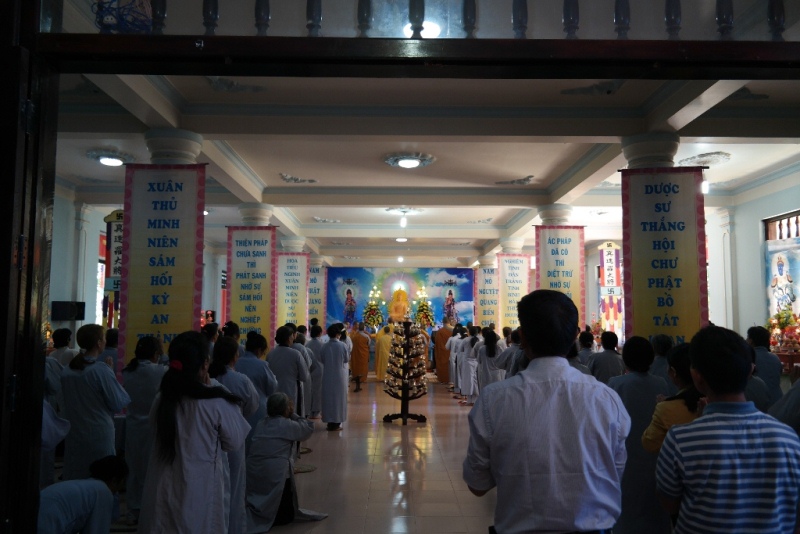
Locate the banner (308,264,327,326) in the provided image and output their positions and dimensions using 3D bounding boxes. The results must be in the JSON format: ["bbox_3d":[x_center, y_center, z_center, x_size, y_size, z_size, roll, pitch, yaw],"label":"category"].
[{"bbox_3d":[-2.469,1.203,17.102,0.810,2.450,0.040,0,-5,-1],"label":"banner"}]

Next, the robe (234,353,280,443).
[{"bbox_3d":[-1.444,1.427,6.125,0.410,1.170,0.330,-1,-6,11],"label":"robe"}]

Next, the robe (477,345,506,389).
[{"bbox_3d":[1.605,1.904,10.583,0.450,1.160,0.350,0,-6,-6],"label":"robe"}]

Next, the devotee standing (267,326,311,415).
[{"bbox_3d":[-1.340,1.492,7.148,0.530,1.570,0.420,-1,-6,15],"label":"devotee standing"}]

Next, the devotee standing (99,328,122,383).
[{"bbox_3d":[-3.295,1.459,6.865,0.460,1.490,0.380,0,-5,7],"label":"devotee standing"}]

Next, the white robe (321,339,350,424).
[{"bbox_3d":[-0.990,1.702,9.025,0.450,1.260,0.340,0,-5,4],"label":"white robe"}]

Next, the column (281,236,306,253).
[{"bbox_3d":[-2.433,1.096,13.595,0.570,3.590,0.570,0,-5,-1],"label":"column"}]

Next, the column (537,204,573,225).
[{"bbox_3d":[2.788,0.734,10.810,0.640,3.770,0.640,0,-6,-1],"label":"column"}]

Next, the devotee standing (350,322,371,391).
[{"bbox_3d":[-1.043,2.290,15.845,0.550,1.640,0.420,0,-5,4],"label":"devotee standing"}]

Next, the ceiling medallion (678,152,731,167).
[{"bbox_3d":[4.109,-1.411,8.100,0.670,0.070,0.670,0,-5,0],"label":"ceiling medallion"}]

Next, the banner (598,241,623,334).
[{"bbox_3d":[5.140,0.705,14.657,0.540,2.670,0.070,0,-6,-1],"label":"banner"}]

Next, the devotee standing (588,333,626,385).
[{"bbox_3d":[2.318,1.478,6.719,0.450,1.500,0.360,1,-5,-4],"label":"devotee standing"}]

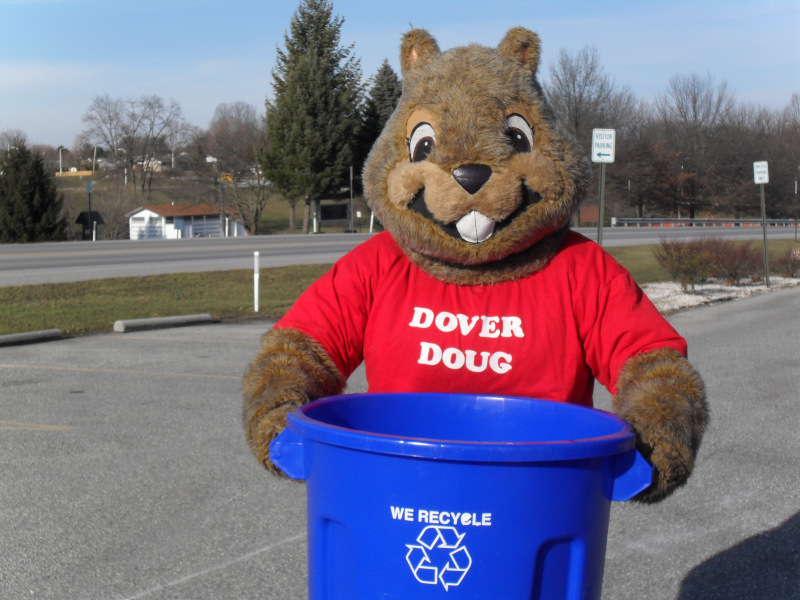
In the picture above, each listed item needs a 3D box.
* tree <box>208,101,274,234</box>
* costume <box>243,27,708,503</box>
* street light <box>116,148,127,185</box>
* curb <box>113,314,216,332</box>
[{"bbox_3d":[-12.634,-10.561,105.000,5.400,10.700,5.200,0,4,0],"label":"tree"},{"bbox_3d":[0.150,0.377,2.692,0.860,1.920,0.850,0,4,3],"label":"costume"},{"bbox_3d":[-58.140,-27.869,275.000,1.900,7.500,0.400,0,4,0],"label":"street light"},{"bbox_3d":[-3.028,0.301,16.900,0.170,0.140,1.830,2,5,32],"label":"curb"}]

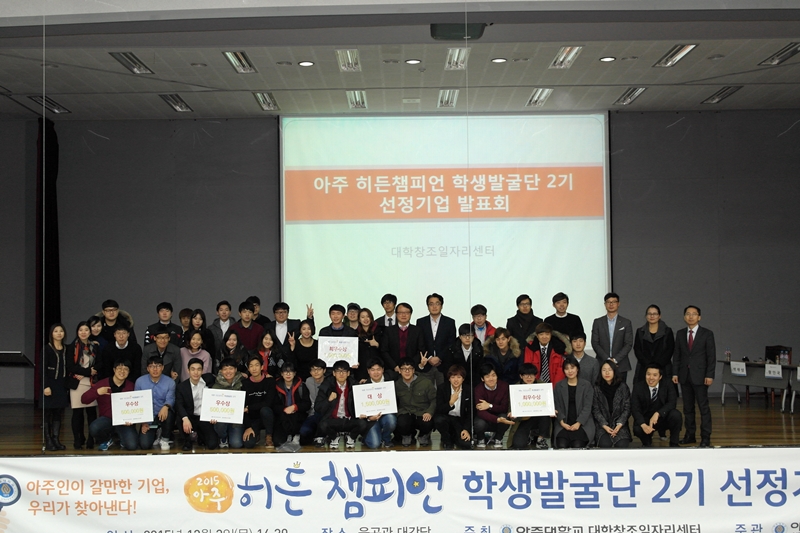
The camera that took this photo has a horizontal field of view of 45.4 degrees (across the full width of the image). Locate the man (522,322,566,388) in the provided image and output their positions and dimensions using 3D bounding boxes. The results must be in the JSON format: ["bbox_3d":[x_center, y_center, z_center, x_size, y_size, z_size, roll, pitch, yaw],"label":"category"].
[{"bbox_3d":[1.914,1.477,12.476,0.560,1.477,0.500,-1,-2,5],"label":"man"}]

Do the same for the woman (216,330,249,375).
[{"bbox_3d":[-2.134,1.517,12.171,0.460,1.403,0.480,-1,-2,-5],"label":"woman"}]

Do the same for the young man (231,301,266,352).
[{"bbox_3d":[-1.976,1.365,12.500,0.500,1.800,0.360,-1,-2,-7],"label":"young man"}]

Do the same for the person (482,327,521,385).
[{"bbox_3d":[1.292,1.492,12.100,0.530,1.430,0.500,-1,-2,3],"label":"person"}]

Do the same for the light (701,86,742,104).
[{"bbox_3d":[5.311,-2.864,15.776,0.295,0.100,1.235,-1,-2,0],"label":"light"}]

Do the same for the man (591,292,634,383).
[{"bbox_3d":[2.781,1.282,12.461,0.550,1.872,0.350,-1,-1,7],"label":"man"}]

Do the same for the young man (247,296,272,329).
[{"bbox_3d":[-1.993,1.334,13.177,0.500,1.839,0.310,-1,-2,-4],"label":"young man"}]

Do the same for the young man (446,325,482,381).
[{"bbox_3d":[0.836,1.455,12.198,0.490,1.455,0.450,-1,-2,2],"label":"young man"}]

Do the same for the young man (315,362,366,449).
[{"bbox_3d":[-0.745,1.714,12.063,0.650,1.051,0.750,-1,-2,-3],"label":"young man"}]

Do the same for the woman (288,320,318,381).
[{"bbox_3d":[-1.239,1.486,12.474,0.440,1.547,0.360,-1,-2,-2],"label":"woman"}]

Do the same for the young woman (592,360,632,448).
[{"bbox_3d":[2.620,1.658,11.750,0.490,1.040,0.640,-1,-2,8],"label":"young woman"}]

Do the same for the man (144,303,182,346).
[{"bbox_3d":[-3.259,1.402,13.184,0.520,1.809,0.360,-1,-1,-5],"label":"man"}]

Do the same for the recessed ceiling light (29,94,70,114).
[{"bbox_3d":[-5.786,-2.688,15.821,0.310,0.090,1.220,-1,-2,0],"label":"recessed ceiling light"}]

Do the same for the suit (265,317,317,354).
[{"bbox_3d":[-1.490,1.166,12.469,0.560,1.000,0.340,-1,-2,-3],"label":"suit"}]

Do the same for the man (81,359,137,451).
[{"bbox_3d":[-3.655,1.734,12.028,0.620,1.099,0.680,-1,-1,-7],"label":"man"}]

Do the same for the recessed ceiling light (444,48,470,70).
[{"bbox_3d":[0.796,-2.906,13.230,0.300,0.090,1.220,-1,-2,0],"label":"recessed ceiling light"}]

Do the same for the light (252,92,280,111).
[{"bbox_3d":[-2.198,-2.774,15.847,0.300,0.090,1.220,-1,-2,0],"label":"light"}]

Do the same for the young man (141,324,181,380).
[{"bbox_3d":[-3.142,1.540,12.575,0.520,1.498,0.450,-1,-2,-6],"label":"young man"}]

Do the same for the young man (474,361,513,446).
[{"bbox_3d":[1.143,1.685,11.718,0.520,1.000,0.650,-1,-2,-6],"label":"young man"}]

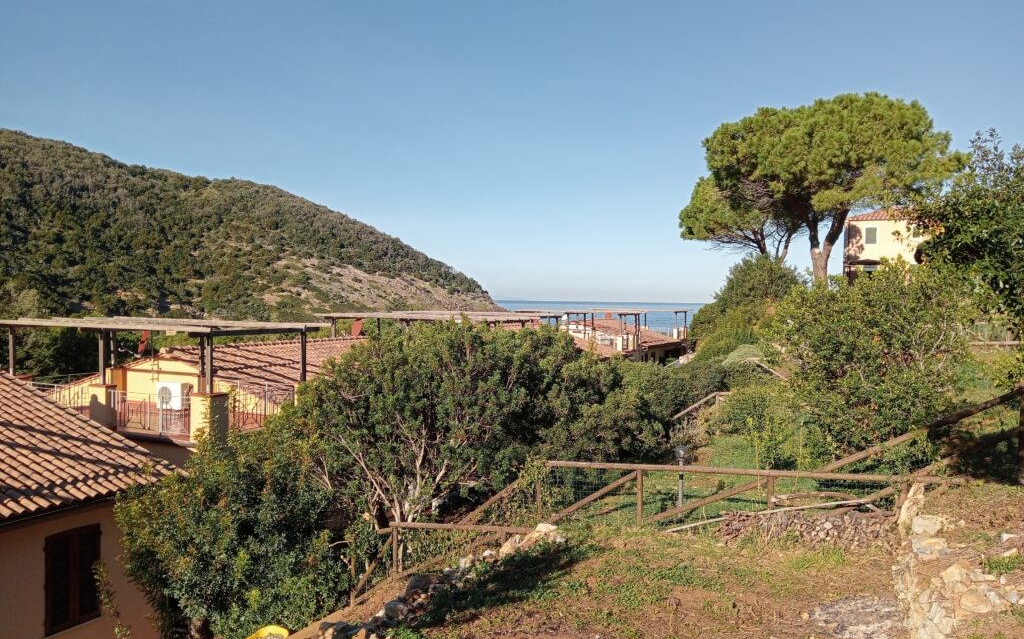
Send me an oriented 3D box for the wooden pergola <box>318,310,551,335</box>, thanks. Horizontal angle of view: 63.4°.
[{"bbox_3d":[-3.100,0.604,33.500,8.000,1.700,4.000,1,2,27],"label":"wooden pergola"}]

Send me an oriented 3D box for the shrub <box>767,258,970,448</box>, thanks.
[{"bbox_3d":[6.432,0.699,14.800,3.500,3.370,3.200,1,2,24],"label":"shrub"}]

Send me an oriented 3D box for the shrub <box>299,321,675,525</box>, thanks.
[{"bbox_3d":[-0.541,1.946,17.600,7.300,4.050,4.600,1,1,-9],"label":"shrub"}]

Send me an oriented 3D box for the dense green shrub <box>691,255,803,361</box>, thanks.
[{"bbox_3d":[9.329,-0.463,33.000,4.200,3.900,3.800,1,1,16],"label":"dense green shrub"}]

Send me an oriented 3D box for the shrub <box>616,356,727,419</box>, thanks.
[{"bbox_3d":[4.615,2.114,24.000,3.100,2.150,2.500,1,1,11],"label":"shrub"}]

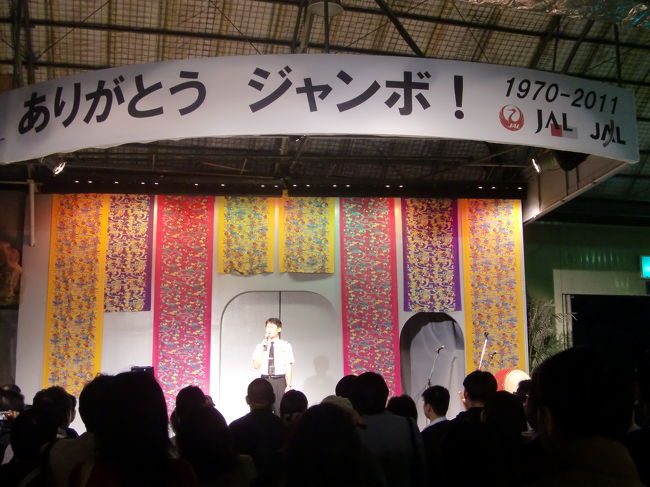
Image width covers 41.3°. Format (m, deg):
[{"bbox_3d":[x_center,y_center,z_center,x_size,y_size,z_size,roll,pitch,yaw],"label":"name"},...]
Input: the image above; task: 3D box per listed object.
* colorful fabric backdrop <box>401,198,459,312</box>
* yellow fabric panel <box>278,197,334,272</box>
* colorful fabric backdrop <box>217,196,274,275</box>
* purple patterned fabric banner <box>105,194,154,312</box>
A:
[{"bbox_3d":[1.420,0.146,11.461,0.764,1.519,0.050,0,-10,-4],"label":"colorful fabric backdrop"},{"bbox_3d":[-0.230,-0.116,11.377,0.740,1.018,0.050,0,-10,-4],"label":"yellow fabric panel"},{"bbox_3d":[-1.028,-0.109,11.312,0.746,1.048,0.050,0,-10,-4],"label":"colorful fabric backdrop"},{"bbox_3d":[-2.594,0.119,11.145,0.735,1.532,0.050,0,-10,-4],"label":"purple patterned fabric banner"}]

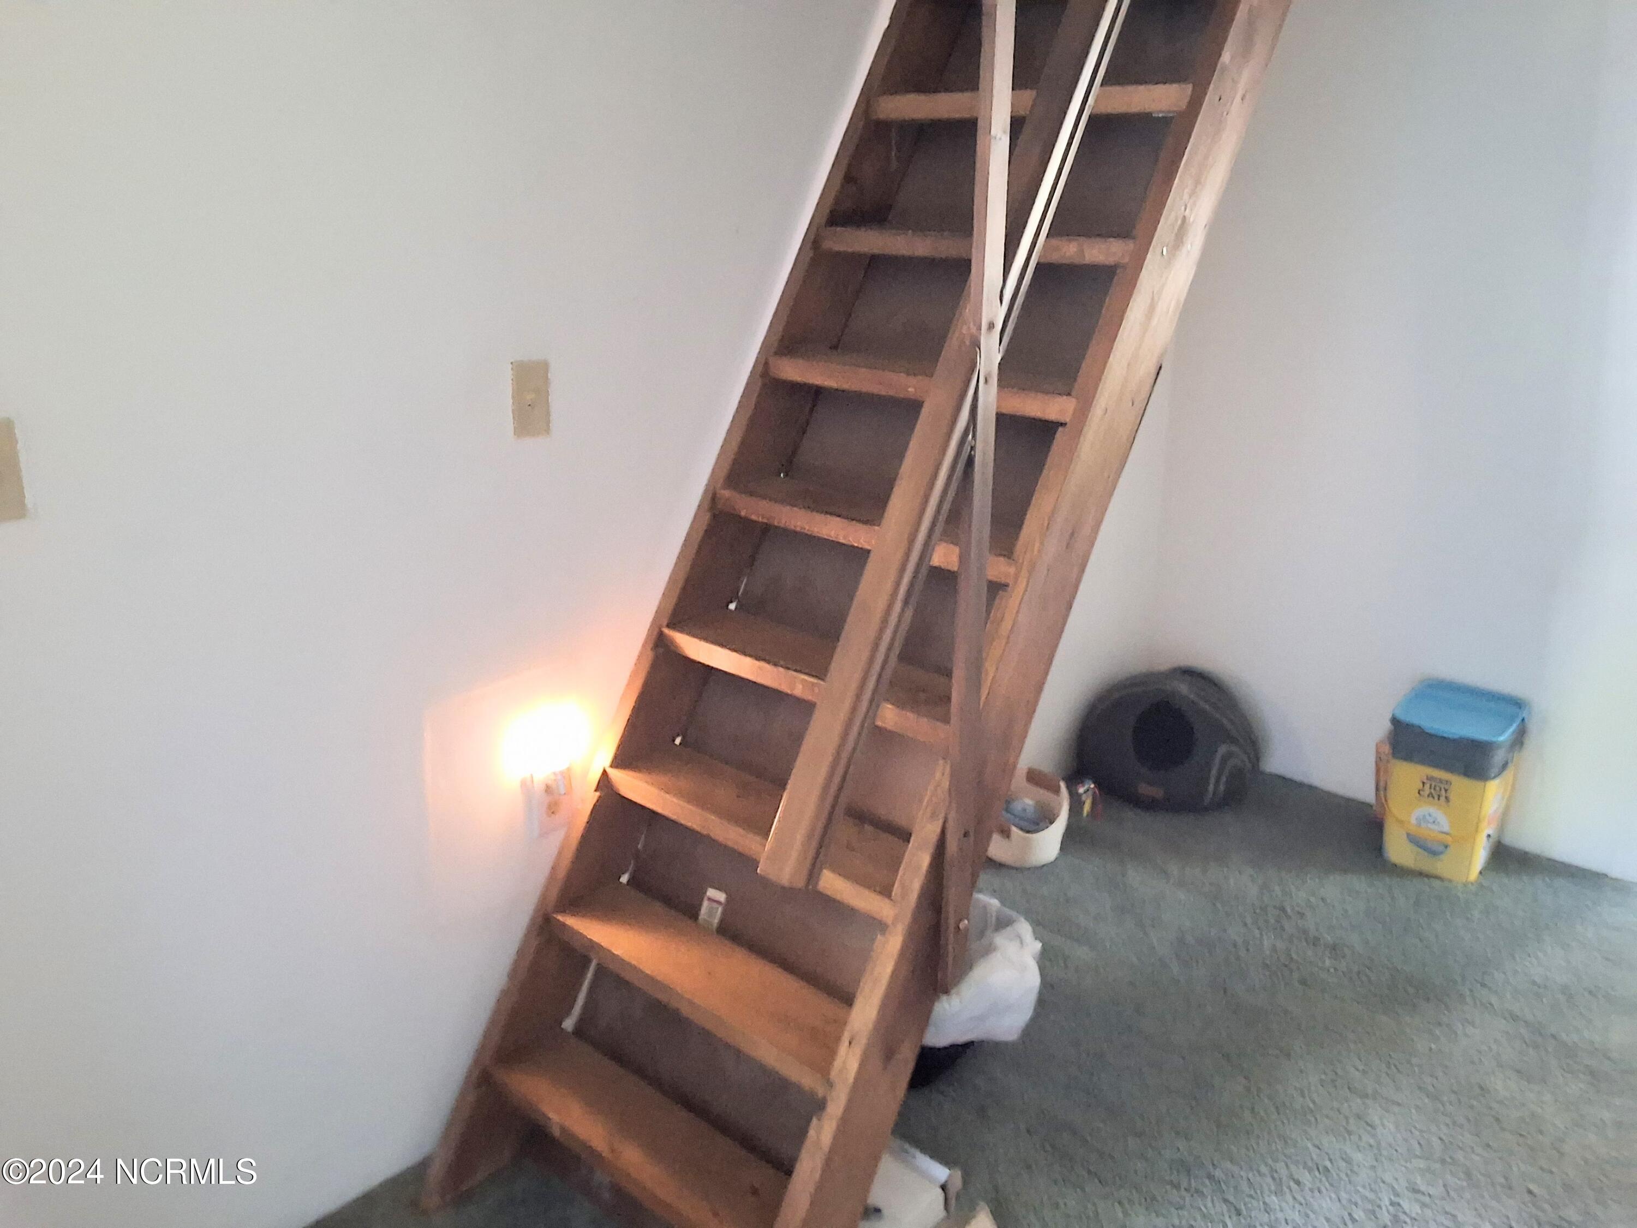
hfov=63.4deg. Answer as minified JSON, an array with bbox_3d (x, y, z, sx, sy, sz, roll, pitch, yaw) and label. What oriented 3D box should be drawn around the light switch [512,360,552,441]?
[{"bbox_3d":[-0.439,-0.329,2.026,0.018,0.115,0.070,16,24,40],"label":"light switch"}]

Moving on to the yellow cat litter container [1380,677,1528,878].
[{"bbox_3d":[1.513,0.407,3.177,0.248,0.382,0.320,14,22,36],"label":"yellow cat litter container"}]

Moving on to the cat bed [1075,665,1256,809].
[{"bbox_3d":[0.964,0.334,3.511,0.430,0.310,0.430,12,21,33],"label":"cat bed"}]

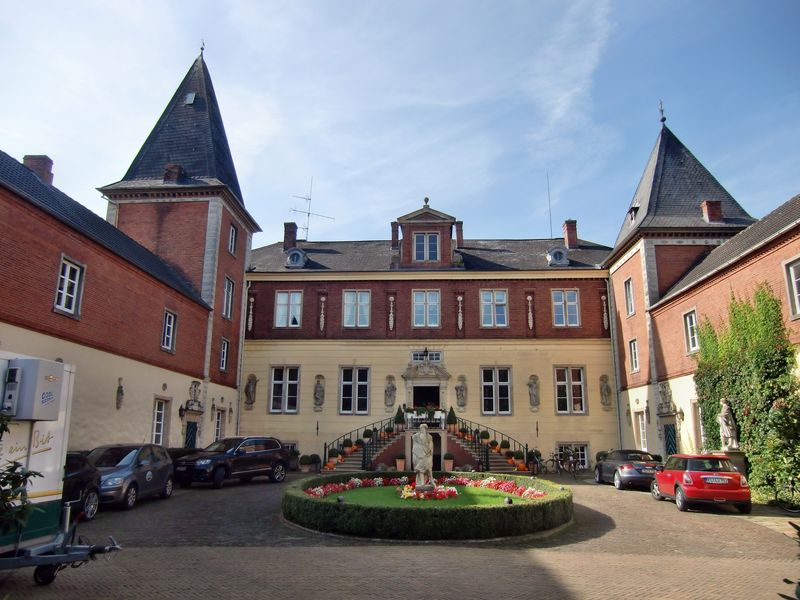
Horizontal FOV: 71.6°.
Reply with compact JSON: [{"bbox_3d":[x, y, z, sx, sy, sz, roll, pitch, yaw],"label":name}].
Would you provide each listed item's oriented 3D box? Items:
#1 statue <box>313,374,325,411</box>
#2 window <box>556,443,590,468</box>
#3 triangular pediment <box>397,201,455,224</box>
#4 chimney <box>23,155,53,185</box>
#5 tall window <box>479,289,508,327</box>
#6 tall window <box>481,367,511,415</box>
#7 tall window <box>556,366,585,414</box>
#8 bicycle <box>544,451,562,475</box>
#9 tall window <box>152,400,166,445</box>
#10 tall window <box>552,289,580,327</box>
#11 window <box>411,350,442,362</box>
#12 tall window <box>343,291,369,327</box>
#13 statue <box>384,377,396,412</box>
[{"bbox_3d":[-4.470,5.128,30.371,0.640,1.930,0.420,0,-14,3],"label":"statue"},{"bbox_3d":[9.095,8.182,29.195,1.715,1.385,0.220,0,-14,3],"label":"window"},{"bbox_3d":[1.595,-5.135,33.098,3.450,1.450,0.700,0,-14,3],"label":"triangular pediment"},{"bbox_3d":[-12.420,-4.399,19.029,0.700,1.000,0.550,0,-14,3],"label":"chimney"},{"bbox_3d":[4.970,0.433,29.290,1.513,2.010,0.250,0,-13,3],"label":"tall window"},{"bbox_3d":[4.909,4.614,28.335,1.625,2.502,0.250,0,-13,3],"label":"tall window"},{"bbox_3d":[9.325,4.950,30.339,1.660,2.580,0.220,0,-14,3],"label":"tall window"},{"bbox_3d":[7.276,7.682,26.232,0.600,1.100,1.750,8,-15,-30],"label":"bicycle"},{"bbox_3d":[-9.510,4.805,21.935,0.200,1.780,1.120,0,-14,3],"label":"tall window"},{"bbox_3d":[9.315,0.470,31.053,1.625,2.226,0.220,0,-14,3],"label":"tall window"},{"bbox_3d":[1.490,3.177,31.192,1.720,0.660,0.180,0,-14,3],"label":"window"},{"bbox_3d":[-2.446,0.518,31.591,1.631,2.288,0.220,0,-14,3],"label":"tall window"},{"bbox_3d":[-0.506,5.153,30.326,0.685,1.972,0.500,0,-14,3],"label":"statue"}]

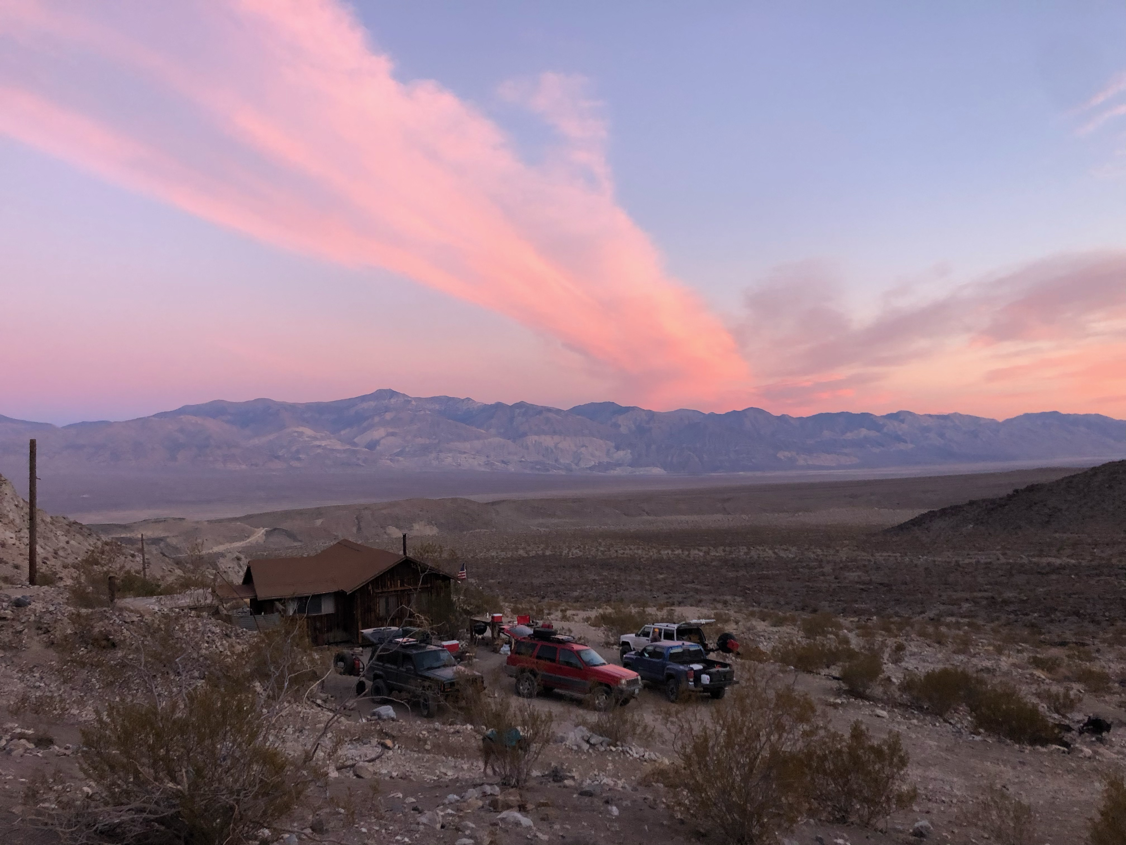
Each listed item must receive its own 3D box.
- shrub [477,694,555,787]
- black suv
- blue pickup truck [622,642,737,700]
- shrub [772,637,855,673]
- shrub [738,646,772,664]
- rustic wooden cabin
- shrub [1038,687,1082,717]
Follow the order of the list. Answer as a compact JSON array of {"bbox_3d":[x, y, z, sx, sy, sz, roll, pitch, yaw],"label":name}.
[{"bbox_3d":[-0.672,4.539,13.000,1.050,1.260,1.000,0,-2,0],"label":"shrub"},{"bbox_3d":[-4.167,7.569,27.263,1.820,1.820,4.300,5,-7,-43],"label":"black suv"},{"bbox_3d":[4.070,8.849,32.714,1.950,1.800,5.600,2,-7,-23],"label":"blue pickup truck"},{"bbox_3d":[10.661,9.849,38.822,3.400,1.400,2.200,0,-2,15],"label":"shrub"},{"bbox_3d":[8.610,10.358,40.812,1.500,0.800,1.300,0,-2,12],"label":"shrub"},{"bbox_3d":[-11.398,8.334,45.694,9.076,3.855,9.280,1,-2,-31],"label":"rustic wooden cabin"},{"bbox_3d":[16.916,9.506,31.000,1.450,0.970,1.310,0,-2,0],"label":"shrub"}]

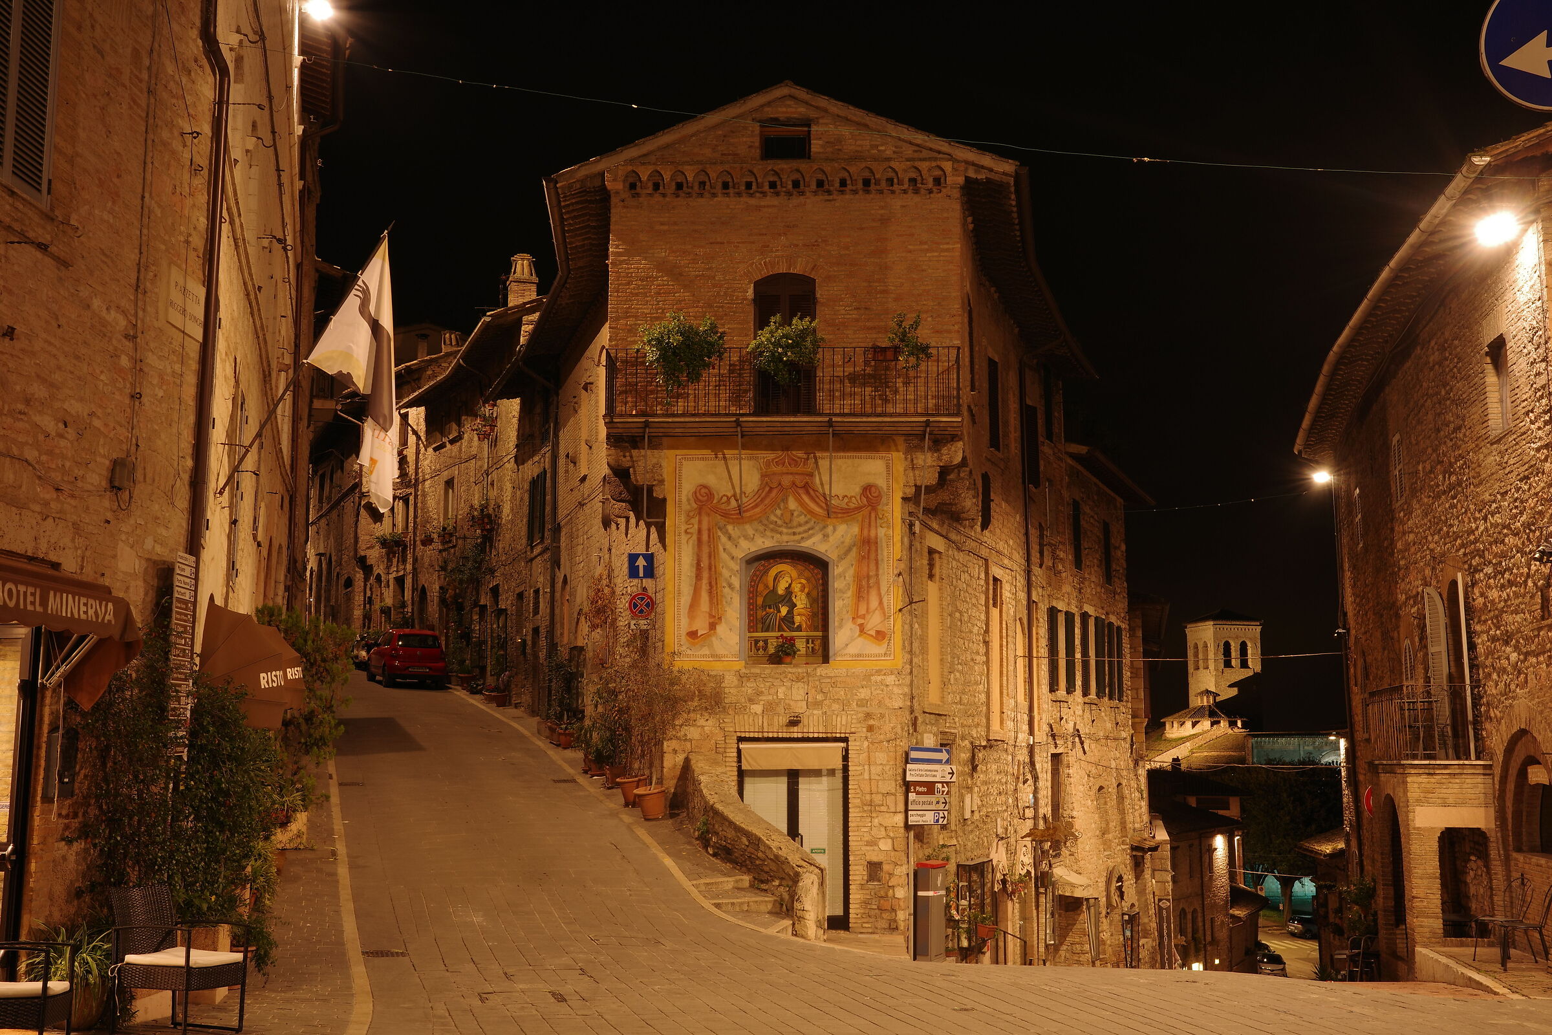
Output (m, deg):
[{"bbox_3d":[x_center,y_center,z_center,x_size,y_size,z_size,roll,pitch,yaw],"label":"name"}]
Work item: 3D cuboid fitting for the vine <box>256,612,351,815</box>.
[{"bbox_3d":[-6.108,2.494,22.300,1.100,2.650,1.200,3,-10,-15],"label":"vine"}]

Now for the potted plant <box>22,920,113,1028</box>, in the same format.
[{"bbox_3d":[-4.595,2.978,11.200,0.560,0.680,0.560,4,-11,-22],"label":"potted plant"}]

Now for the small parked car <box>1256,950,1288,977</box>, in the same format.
[{"bbox_3d":[27.132,24.662,94.500,1.700,1.480,3.950,-2,-10,12],"label":"small parked car"}]

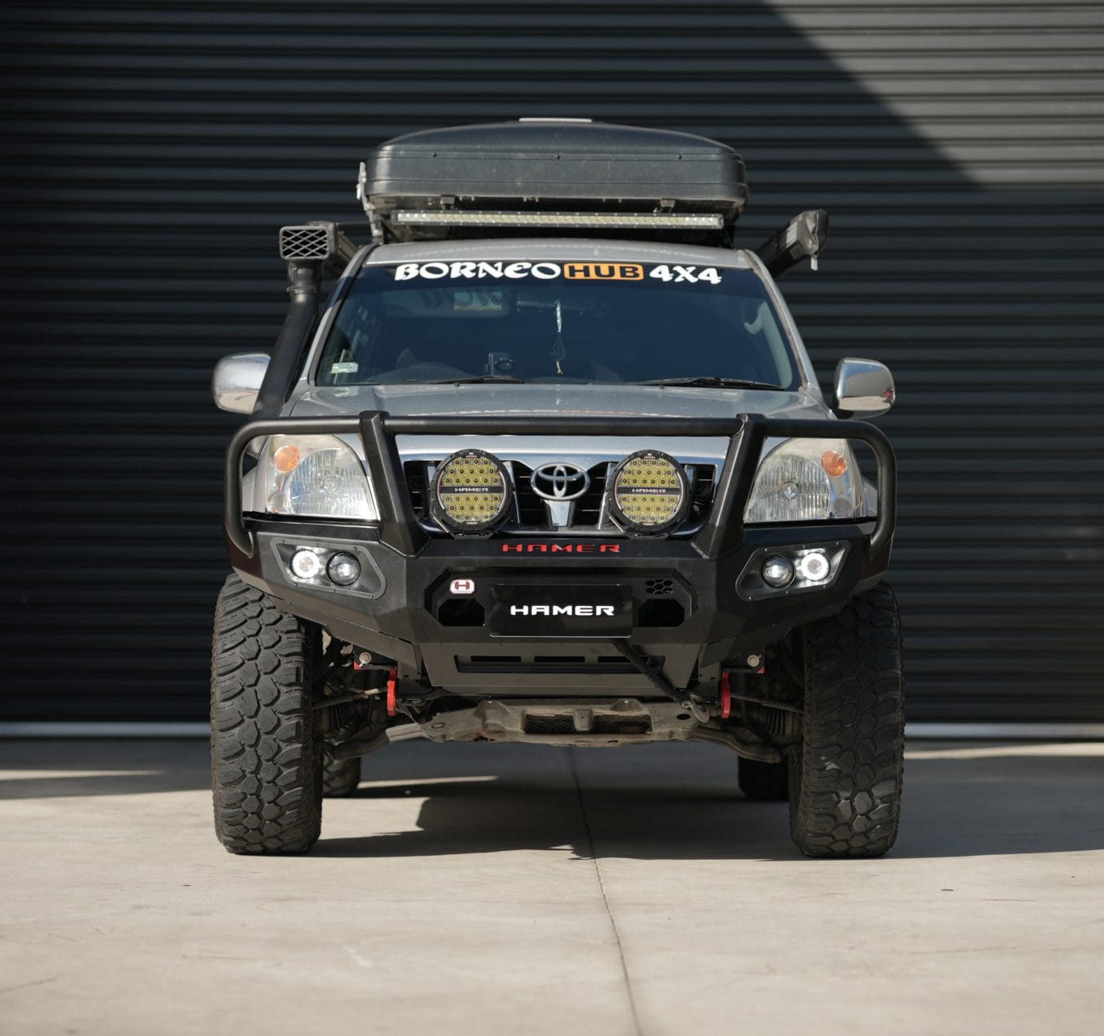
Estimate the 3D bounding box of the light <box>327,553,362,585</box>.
[{"bbox_3d":[-0.553,0.135,9.750,0.090,0.090,0.070,0,-1,0],"label":"light"}]

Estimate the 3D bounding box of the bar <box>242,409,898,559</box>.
[{"bbox_3d":[0.021,-0.087,9.780,1.810,0.400,0.400,0,-1,0],"label":"bar"}]

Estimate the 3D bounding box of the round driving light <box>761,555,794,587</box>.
[{"bbox_3d":[0.601,0.142,9.750,0.090,0.090,0.070,0,-1,0],"label":"round driving light"}]

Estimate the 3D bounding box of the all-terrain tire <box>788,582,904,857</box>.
[{"bbox_3d":[0.838,0.554,10.538,0.285,0.820,0.830,0,-1,0],"label":"all-terrain tire"}]

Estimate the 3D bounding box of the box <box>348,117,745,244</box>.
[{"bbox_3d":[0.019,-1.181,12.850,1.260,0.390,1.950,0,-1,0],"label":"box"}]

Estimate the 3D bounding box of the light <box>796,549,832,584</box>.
[{"bbox_3d":[0.703,0.132,9.820,0.088,0.088,0.070,0,-1,0],"label":"light"}]

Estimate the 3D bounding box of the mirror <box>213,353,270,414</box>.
[{"bbox_3d":[-0.945,-0.414,11.270,0.200,0.185,0.150,0,-1,0],"label":"mirror"}]

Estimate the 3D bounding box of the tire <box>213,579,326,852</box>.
[{"bbox_3d":[-0.806,0.547,10.518,0.285,0.820,0.830,0,-1,0],"label":"tire"}]

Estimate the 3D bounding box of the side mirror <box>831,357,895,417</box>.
[{"bbox_3d":[0.956,-0.401,11.270,0.200,0.185,0.150,0,-1,0],"label":"side mirror"}]

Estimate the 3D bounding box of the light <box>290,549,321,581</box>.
[{"bbox_3d":[-0.659,0.125,9.820,0.088,0.088,0.070,0,-1,0],"label":"light"}]

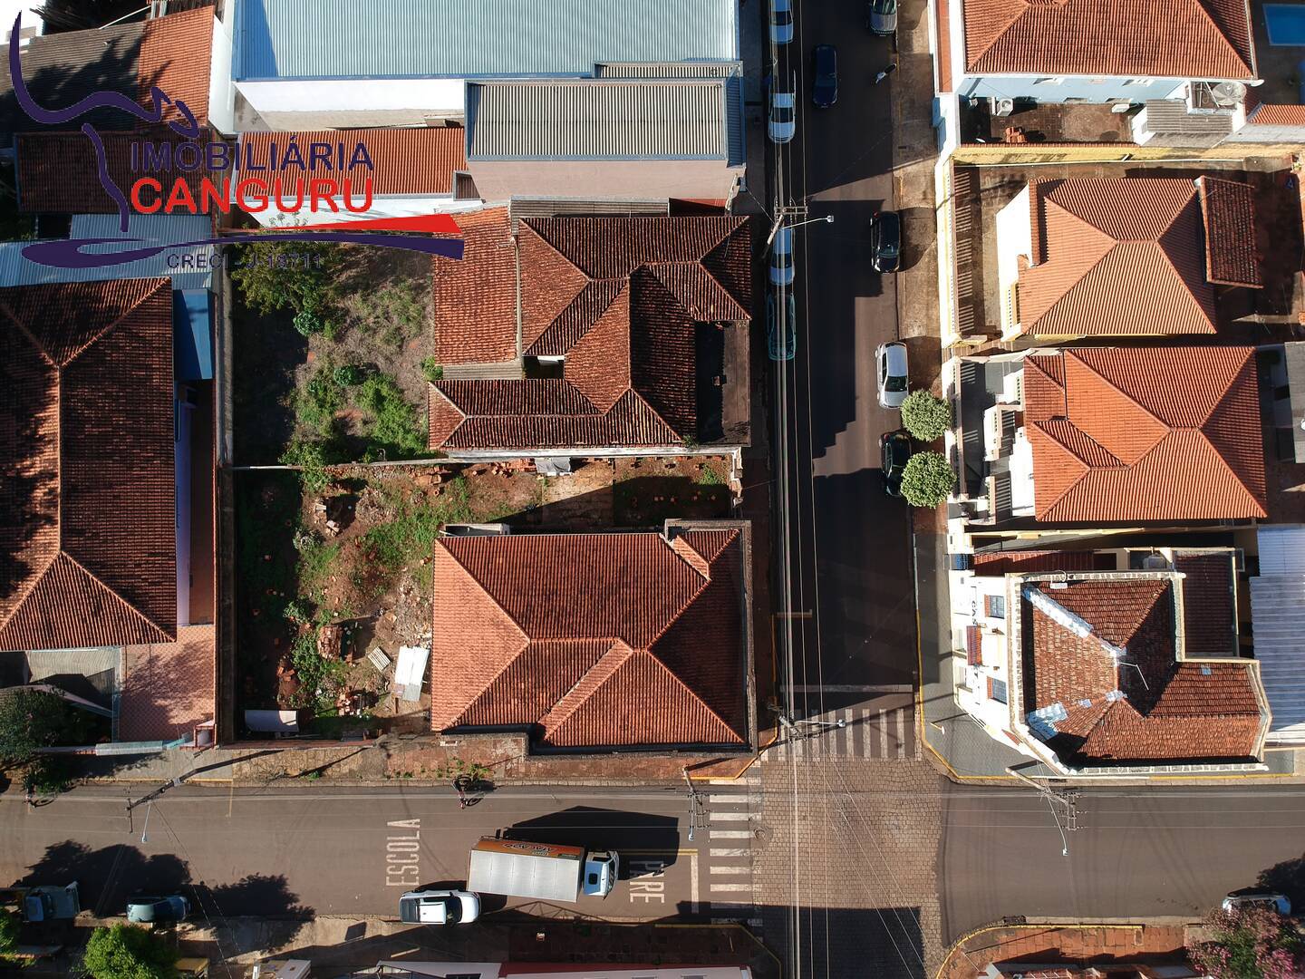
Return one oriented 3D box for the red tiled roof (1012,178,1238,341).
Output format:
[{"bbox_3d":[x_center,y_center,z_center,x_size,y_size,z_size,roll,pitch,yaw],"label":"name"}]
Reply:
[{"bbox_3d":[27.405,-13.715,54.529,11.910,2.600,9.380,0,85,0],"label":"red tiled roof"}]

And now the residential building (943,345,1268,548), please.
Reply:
[{"bbox_3d":[28.396,-3.012,57.756,17.345,5.100,11.095,0,87,-3],"label":"residential building"}]

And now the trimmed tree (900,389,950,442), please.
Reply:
[{"bbox_3d":[16.028,-4.291,56.260,3.038,4.100,3.038,0,86,-3],"label":"trimmed tree"}]

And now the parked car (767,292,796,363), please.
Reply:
[{"bbox_3d":[8.166,-10.248,59.090,1.680,1.480,4.100,0,87,-3],"label":"parked car"}]

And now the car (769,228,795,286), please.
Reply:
[{"bbox_3d":[7.986,-14.349,57.769,1.660,1.480,3.750,0,86,-3],"label":"car"}]

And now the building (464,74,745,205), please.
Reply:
[{"bbox_3d":[-2.671,-19.190,53.978,14.726,8.500,4.475,-1,87,-3],"label":"building"}]

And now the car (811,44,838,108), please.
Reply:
[{"bbox_3d":[11.070,-26.403,60.178,1.660,1.470,3.850,0,87,-3],"label":"car"}]

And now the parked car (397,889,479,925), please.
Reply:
[{"bbox_3d":[-12.221,24.096,54.236,4.642,1.600,1.700,1,86,-3],"label":"parked car"}]

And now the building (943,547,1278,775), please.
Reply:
[{"bbox_3d":[25.942,9.407,53.982,14.758,8.000,11.614,0,86,-3],"label":"building"}]

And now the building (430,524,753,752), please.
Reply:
[{"bbox_3d":[-3.365,8.341,54.608,17.942,7.200,12.848,0,87,-3],"label":"building"}]

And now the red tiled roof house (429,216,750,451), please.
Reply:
[{"bbox_3d":[-3.529,-8.835,54.756,18.170,5.800,13.380,0,85,0],"label":"red tiled roof house"}]

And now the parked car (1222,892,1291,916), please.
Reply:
[{"bbox_3d":[36.500,25.464,56.820,4.409,1.480,1.720,1,86,-3],"label":"parked car"}]

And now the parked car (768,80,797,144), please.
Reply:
[{"bbox_3d":[8.243,-24.297,59.911,1.680,1.500,4.300,0,87,-3],"label":"parked car"}]

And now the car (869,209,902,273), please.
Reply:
[{"bbox_3d":[14.454,-15.243,58.161,1.700,1.500,3.785,-1,86,-3],"label":"car"}]

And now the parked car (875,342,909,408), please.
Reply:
[{"bbox_3d":[14.705,-6.997,57.672,1.710,1.480,4.098,-1,87,-3],"label":"parked car"}]

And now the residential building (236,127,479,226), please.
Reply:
[{"bbox_3d":[-17.383,-18.678,56.399,13.720,4.100,4.470,0,85,0],"label":"residential building"}]

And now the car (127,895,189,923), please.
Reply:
[{"bbox_3d":[-28.947,24.554,55.377,3.650,1.470,1.620,0,87,-3],"label":"car"}]

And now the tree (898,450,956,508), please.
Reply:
[{"bbox_3d":[16.715,-0.607,57.892,3.415,3.500,3.415,0,87,-3],"label":"tree"}]

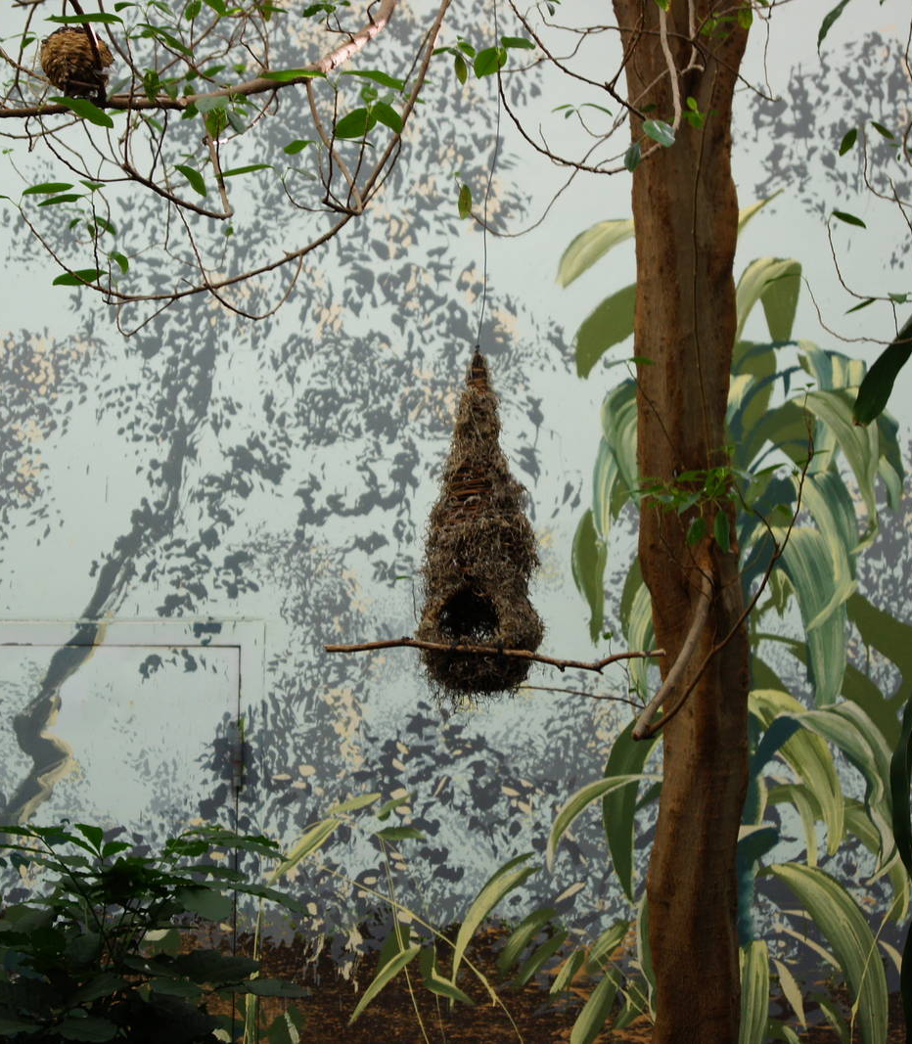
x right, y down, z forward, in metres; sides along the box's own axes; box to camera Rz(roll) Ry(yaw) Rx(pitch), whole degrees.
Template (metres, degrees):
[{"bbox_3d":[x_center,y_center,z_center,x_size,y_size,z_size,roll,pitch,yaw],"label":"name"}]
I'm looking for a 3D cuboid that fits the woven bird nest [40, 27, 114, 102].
[{"bbox_3d":[-0.552,-0.667,5.200,0.107,0.107,0.107,1,-7,-3],"label":"woven bird nest"}]

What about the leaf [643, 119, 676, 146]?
[{"bbox_3d":[0.290,-0.557,5.100,0.053,0.036,0.012,34,-26,11],"label":"leaf"}]

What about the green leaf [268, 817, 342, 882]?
[{"bbox_3d":[-0.316,0.684,7.450,0.197,0.043,0.030,-41,-5,-5],"label":"green leaf"}]

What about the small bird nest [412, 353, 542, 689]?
[{"bbox_3d":[0.036,0.003,5.300,0.187,0.512,0.185,1,-7,0],"label":"small bird nest"}]

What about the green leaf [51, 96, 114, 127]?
[{"bbox_3d":[-0.597,-0.655,5.700,0.102,0.049,0.045,1,-7,0],"label":"green leaf"}]

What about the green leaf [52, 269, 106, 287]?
[{"bbox_3d":[-0.550,-0.356,5.200,0.080,0.012,0.034,-10,-28,0],"label":"green leaf"}]

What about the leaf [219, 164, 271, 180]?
[{"bbox_3d":[-0.308,-0.511,5.200,0.075,0.012,0.032,-7,-15,0],"label":"leaf"}]

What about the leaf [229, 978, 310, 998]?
[{"bbox_3d":[-0.280,0.695,5.300,0.134,0.015,0.045,3,25,13],"label":"leaf"}]

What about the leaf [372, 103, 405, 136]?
[{"bbox_3d":[-0.111,-0.645,5.700,0.053,0.053,0.040,1,-7,0],"label":"leaf"}]

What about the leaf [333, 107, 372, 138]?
[{"bbox_3d":[-0.165,-0.639,5.700,0.061,0.047,0.040,1,-7,0],"label":"leaf"}]

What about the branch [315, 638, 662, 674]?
[{"bbox_3d":[0.060,0.211,5.650,0.541,0.054,0.070,1,-7,0],"label":"branch"}]

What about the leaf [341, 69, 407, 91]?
[{"bbox_3d":[-0.121,-0.645,5.200,0.094,0.013,0.034,14,-22,0],"label":"leaf"}]

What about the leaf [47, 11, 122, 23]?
[{"bbox_3d":[-0.593,-0.808,5.700,0.121,0.020,0.045,1,-7,0],"label":"leaf"}]

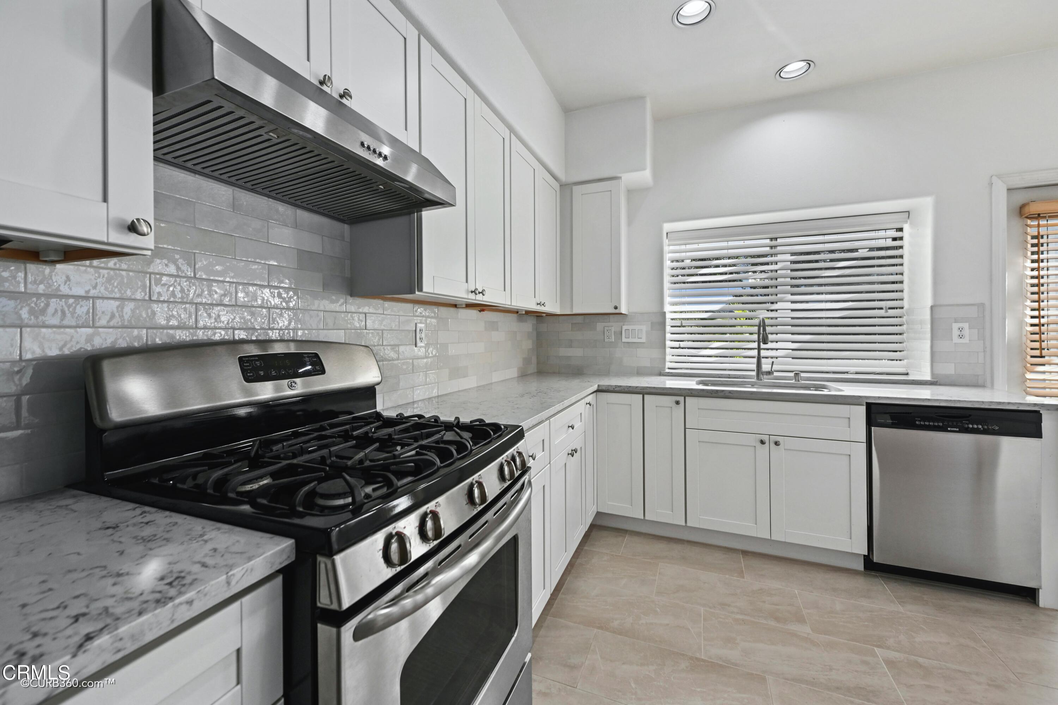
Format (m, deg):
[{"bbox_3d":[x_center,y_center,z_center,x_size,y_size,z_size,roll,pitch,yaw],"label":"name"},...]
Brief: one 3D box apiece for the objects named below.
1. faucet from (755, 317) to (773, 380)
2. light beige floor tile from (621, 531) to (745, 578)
[{"bbox_3d":[1.459,-0.017,2.518,0.107,0.404,0.243,1,3,22],"label":"faucet"},{"bbox_3d":[0.841,1.116,2.278,0.607,0.010,0.298,1,3,22],"label":"light beige floor tile"}]

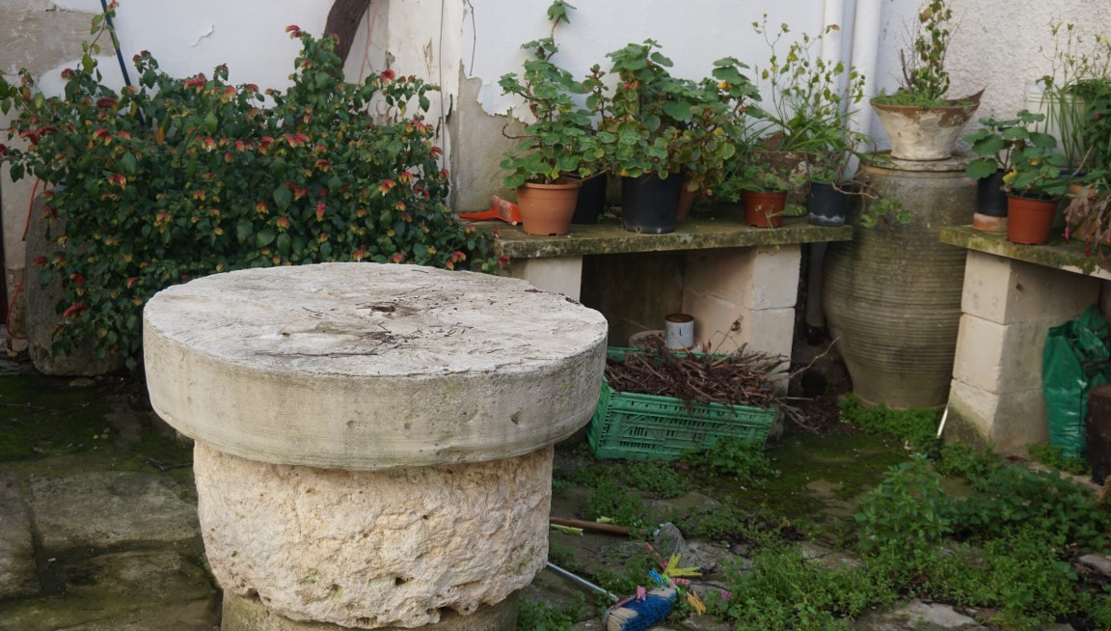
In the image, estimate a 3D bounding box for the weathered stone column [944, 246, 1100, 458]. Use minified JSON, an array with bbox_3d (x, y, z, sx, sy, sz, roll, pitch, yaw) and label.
[{"bbox_3d":[1.771,0.115,4.286,0.470,0.720,0.230,-4,13,-24],"label":"weathered stone column"}]

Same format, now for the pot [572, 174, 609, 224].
[{"bbox_3d":[0.090,-0.458,4.348,0.200,0.200,0.200,1,12,0],"label":"pot"}]

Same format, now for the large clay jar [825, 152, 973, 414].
[{"bbox_3d":[1.480,-0.147,4.764,0.720,1.016,0.720,1,12,0],"label":"large clay jar"}]

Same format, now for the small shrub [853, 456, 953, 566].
[{"bbox_3d":[1.005,0.543,3.300,0.280,0.260,0.260,1,12,0],"label":"small shrub"}]

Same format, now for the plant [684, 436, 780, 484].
[{"bbox_3d":[0.594,0.460,3.897,0.320,0.150,0.220,1,12,0],"label":"plant"}]

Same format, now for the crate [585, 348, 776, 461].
[{"bbox_3d":[0.421,0.328,4.125,0.600,0.250,0.400,6,22,-13],"label":"crate"}]

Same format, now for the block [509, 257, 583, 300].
[{"bbox_3d":[-0.129,-0.132,4.149,0.250,0.250,0.450,-4,13,-24],"label":"block"}]

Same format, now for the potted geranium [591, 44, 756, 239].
[{"bbox_3d":[0.435,-0.667,4.220,0.624,0.676,0.440,-4,13,-24],"label":"potted geranium"}]

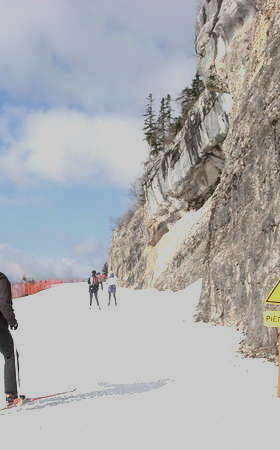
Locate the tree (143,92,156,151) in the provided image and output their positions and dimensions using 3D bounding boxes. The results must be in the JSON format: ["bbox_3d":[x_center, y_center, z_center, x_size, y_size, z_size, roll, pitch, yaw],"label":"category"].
[{"bbox_3d":[0.865,-9.428,60.000,1.400,5.300,1.400,0,-5,0],"label":"tree"}]

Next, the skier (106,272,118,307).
[{"bbox_3d":[-1.336,3.119,32.000,0.560,1.660,0.550,0,-5,-2],"label":"skier"}]

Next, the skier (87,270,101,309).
[{"bbox_3d":[-2.244,3.099,32.000,0.600,1.740,0.580,0,-5,-2],"label":"skier"}]

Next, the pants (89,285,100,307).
[{"bbox_3d":[-2.210,3.425,32.000,0.520,1.050,0.450,0,-5,-2],"label":"pants"}]

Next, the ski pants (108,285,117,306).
[{"bbox_3d":[-1.336,3.425,32.000,0.420,1.030,0.380,0,-5,-2],"label":"ski pants"}]

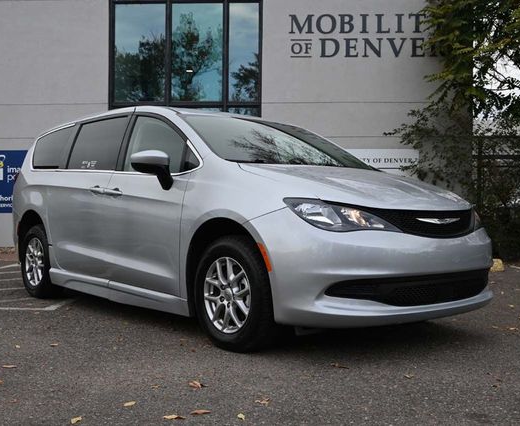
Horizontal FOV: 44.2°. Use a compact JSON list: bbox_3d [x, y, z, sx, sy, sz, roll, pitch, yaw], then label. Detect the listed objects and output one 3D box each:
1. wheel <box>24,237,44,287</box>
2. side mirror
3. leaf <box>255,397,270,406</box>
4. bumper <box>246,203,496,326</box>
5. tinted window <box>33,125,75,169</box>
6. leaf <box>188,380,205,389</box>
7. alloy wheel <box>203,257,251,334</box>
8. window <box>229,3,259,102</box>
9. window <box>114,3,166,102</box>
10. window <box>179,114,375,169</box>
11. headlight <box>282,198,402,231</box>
[{"bbox_3d":[-2.175,0.497,6.452,0.190,0.472,0.472,0,1,-41],"label":"wheel"},{"bbox_3d":[-0.772,-0.308,4.589,0.235,0.285,0.260,0,1,-41],"label":"side mirror"},{"bbox_3d":[0.012,0.885,2.986,0.075,0.020,0.075,0,1,0],"label":"leaf"},{"bbox_3d":[0.909,0.316,4.246,2.000,0.735,0.760,0,1,-41],"label":"bumper"},{"bbox_3d":[-2.050,-0.616,6.330,0.060,0.433,0.952,19,-12,-36],"label":"tinted window"},{"bbox_3d":[-0.325,0.881,3.262,0.075,0.020,0.070,0,1,0],"label":"leaf"},{"bbox_3d":[-0.142,0.526,4.127,0.190,0.472,0.472,0,1,-41],"label":"alloy wheel"},{"bbox_3d":[-0.327,-3.316,13.200,0.617,2.049,0.060,0,0,1],"label":"window"},{"bbox_3d":[-2.463,-3.307,13.200,1.067,2.033,0.060,0,0,1],"label":"window"},{"bbox_3d":[0.227,-0.529,5.022,1.500,0.165,1.216,0,27,-41],"label":"window"},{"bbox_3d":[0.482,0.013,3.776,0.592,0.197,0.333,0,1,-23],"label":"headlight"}]

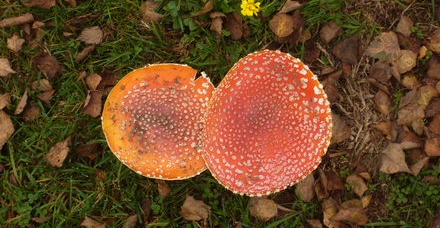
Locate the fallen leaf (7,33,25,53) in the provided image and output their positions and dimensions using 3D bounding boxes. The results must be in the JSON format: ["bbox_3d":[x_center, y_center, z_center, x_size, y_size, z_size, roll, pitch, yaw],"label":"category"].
[{"bbox_3d":[-0.244,-0.084,1.593,0.021,0.009,0.025,0,81,0],"label":"fallen leaf"}]

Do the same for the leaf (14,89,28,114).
[{"bbox_3d":[-0.236,-0.014,1.590,0.012,0.014,0.032,25,81,4],"label":"leaf"}]

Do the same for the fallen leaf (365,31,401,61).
[{"bbox_3d":[0.194,-0.081,1.593,0.043,0.010,0.036,-17,81,-3],"label":"fallen leaf"}]

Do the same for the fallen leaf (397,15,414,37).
[{"bbox_3d":[0.222,-0.105,1.597,0.019,0.010,0.028,-14,81,-2],"label":"fallen leaf"}]

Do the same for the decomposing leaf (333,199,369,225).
[{"bbox_3d":[0.154,0.116,1.574,0.041,0.014,0.029,-6,83,-1],"label":"decomposing leaf"}]

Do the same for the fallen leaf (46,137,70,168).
[{"bbox_3d":[-0.181,0.043,1.495,0.021,0.010,0.037,33,83,5],"label":"fallen leaf"}]

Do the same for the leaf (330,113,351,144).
[{"bbox_3d":[0.141,0.017,1.591,0.029,0.012,0.036,0,80,0],"label":"leaf"}]

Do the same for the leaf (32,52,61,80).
[{"bbox_3d":[-0.207,-0.057,1.589,0.032,0.011,0.031,-12,81,-2],"label":"leaf"}]

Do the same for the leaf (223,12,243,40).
[{"bbox_3d":[0.015,-0.105,1.597,0.021,0.010,0.034,-14,81,-2],"label":"leaf"}]

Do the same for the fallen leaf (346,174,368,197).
[{"bbox_3d":[0.162,0.084,1.576,0.020,0.012,0.032,-40,83,-6],"label":"fallen leaf"}]

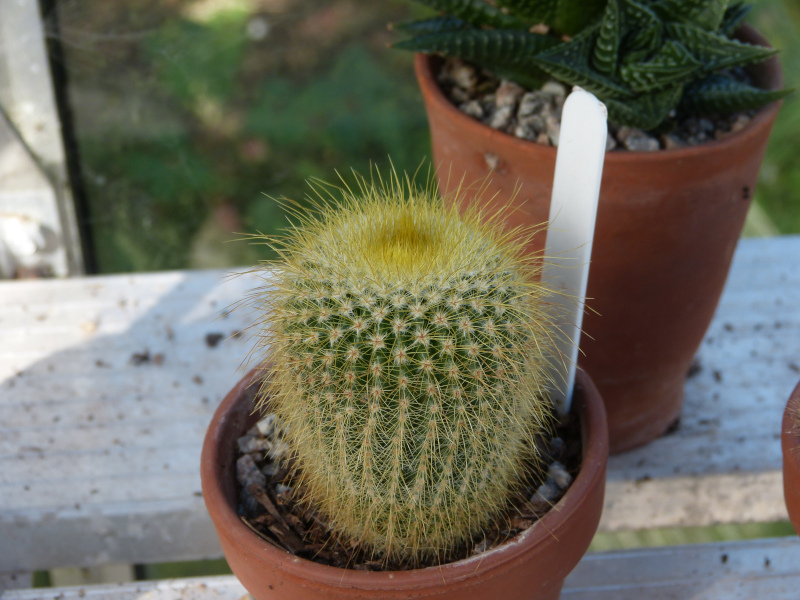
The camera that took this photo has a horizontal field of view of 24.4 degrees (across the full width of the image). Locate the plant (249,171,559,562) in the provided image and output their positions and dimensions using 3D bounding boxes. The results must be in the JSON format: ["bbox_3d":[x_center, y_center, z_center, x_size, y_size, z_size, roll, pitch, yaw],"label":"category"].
[{"bbox_3d":[0.001,0.015,0.490,0.081,0.083,0.081,-1,36,0],"label":"plant"}]

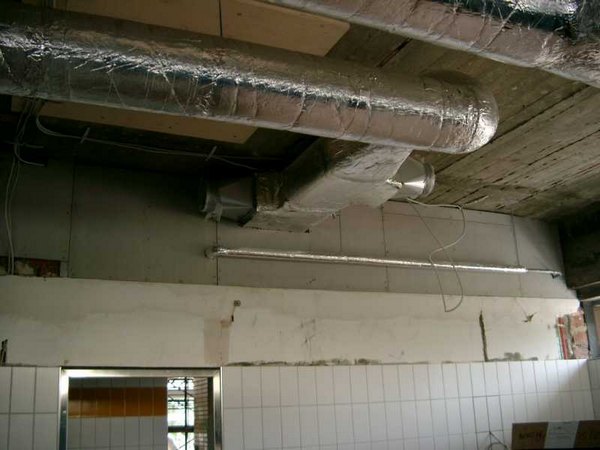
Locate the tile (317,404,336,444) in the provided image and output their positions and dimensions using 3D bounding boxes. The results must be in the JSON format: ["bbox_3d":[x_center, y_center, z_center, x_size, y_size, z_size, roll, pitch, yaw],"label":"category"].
[{"bbox_3d":[0.139,1.026,3.291,0.100,0.200,0.009,5,-18,-24],"label":"tile"}]

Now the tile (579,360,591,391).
[{"bbox_3d":[2.262,1.183,5.088,0.102,0.244,0.010,5,-18,-24],"label":"tile"}]

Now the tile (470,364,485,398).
[{"bbox_3d":[1.334,1.156,4.802,0.125,0.250,0.010,5,-17,-24],"label":"tile"}]

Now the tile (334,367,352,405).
[{"bbox_3d":[0.277,1.050,4.221,0.125,0.249,0.012,5,-18,-24],"label":"tile"}]

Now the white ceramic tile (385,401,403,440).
[{"bbox_3d":[0.622,1.293,4.237,0.119,0.244,0.010,5,-18,-24],"label":"white ceramic tile"}]

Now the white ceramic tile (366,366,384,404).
[{"bbox_3d":[0.520,1.094,4.434,0.125,0.250,0.010,5,-17,-24],"label":"white ceramic tile"}]

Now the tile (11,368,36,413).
[{"bbox_3d":[-1.514,0.901,3.509,0.125,0.250,0.010,5,-17,-24],"label":"tile"}]

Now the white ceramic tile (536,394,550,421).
[{"bbox_3d":[1.501,1.130,3.929,0.100,0.200,0.009,5,-18,-24],"label":"white ceramic tile"}]

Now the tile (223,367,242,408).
[{"bbox_3d":[-0.412,0.990,3.911,0.125,0.249,0.012,5,-18,-24],"label":"tile"}]

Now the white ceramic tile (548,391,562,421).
[{"bbox_3d":[1.977,1.414,4.952,0.125,0.249,0.012,5,-18,-24],"label":"white ceramic tile"}]

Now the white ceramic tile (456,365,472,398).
[{"bbox_3d":[1.188,1.122,4.639,0.125,0.249,0.012,5,-18,-24],"label":"white ceramic tile"}]

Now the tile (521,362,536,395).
[{"bbox_3d":[1.749,1.165,4.906,0.125,0.249,0.012,5,-18,-24],"label":"tile"}]

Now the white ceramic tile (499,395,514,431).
[{"bbox_3d":[1.232,1.111,3.799,0.100,0.200,0.009,5,-18,-24],"label":"white ceramic tile"}]

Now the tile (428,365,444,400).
[{"bbox_3d":[0.950,1.086,4.458,0.119,0.244,0.010,5,-18,-24],"label":"tile"}]

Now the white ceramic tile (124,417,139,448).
[{"bbox_3d":[-1.433,1.759,5.468,0.119,0.244,0.010,5,-18,-24],"label":"white ceramic tile"}]

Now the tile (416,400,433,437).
[{"bbox_3d":[0.877,1.360,4.523,0.125,0.250,0.010,5,-17,-24],"label":"tile"}]

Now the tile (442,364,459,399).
[{"bbox_3d":[1.061,1.094,4.510,0.119,0.244,0.010,5,-18,-24],"label":"tile"}]

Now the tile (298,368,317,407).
[{"bbox_3d":[0.050,1.056,4.223,0.125,0.250,0.010,5,-17,-24],"label":"tile"}]

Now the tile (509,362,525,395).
[{"bbox_3d":[1.677,1.181,4.960,0.125,0.250,0.010,5,-17,-24],"label":"tile"}]

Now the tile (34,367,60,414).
[{"bbox_3d":[-1.131,0.738,2.872,0.102,0.206,0.009,5,-18,-24],"label":"tile"}]

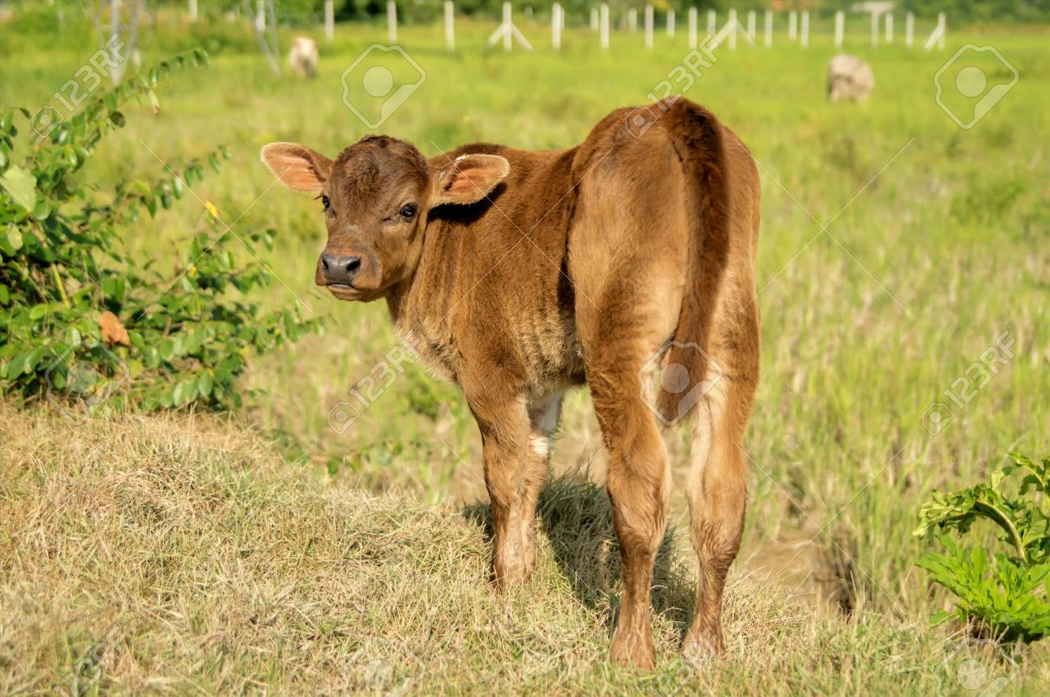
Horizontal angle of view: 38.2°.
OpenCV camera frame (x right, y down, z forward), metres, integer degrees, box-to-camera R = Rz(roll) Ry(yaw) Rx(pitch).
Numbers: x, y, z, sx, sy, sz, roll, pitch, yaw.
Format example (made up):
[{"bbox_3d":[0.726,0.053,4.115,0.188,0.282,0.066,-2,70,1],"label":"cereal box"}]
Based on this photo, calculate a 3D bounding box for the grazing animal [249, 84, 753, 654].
[{"bbox_3d":[-0.040,0.032,2.712,0.645,0.975,0.860,-6,14,-26],"label":"grazing animal"}]

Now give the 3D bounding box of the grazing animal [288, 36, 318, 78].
[{"bbox_3d":[-4.991,-6.526,34.000,0.550,1.030,1.600,-1,12,-6],"label":"grazing animal"}]

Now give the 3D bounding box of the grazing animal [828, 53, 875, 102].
[{"bbox_3d":[6.151,-5.077,28.500,0.520,1.020,1.550,7,14,28],"label":"grazing animal"}]

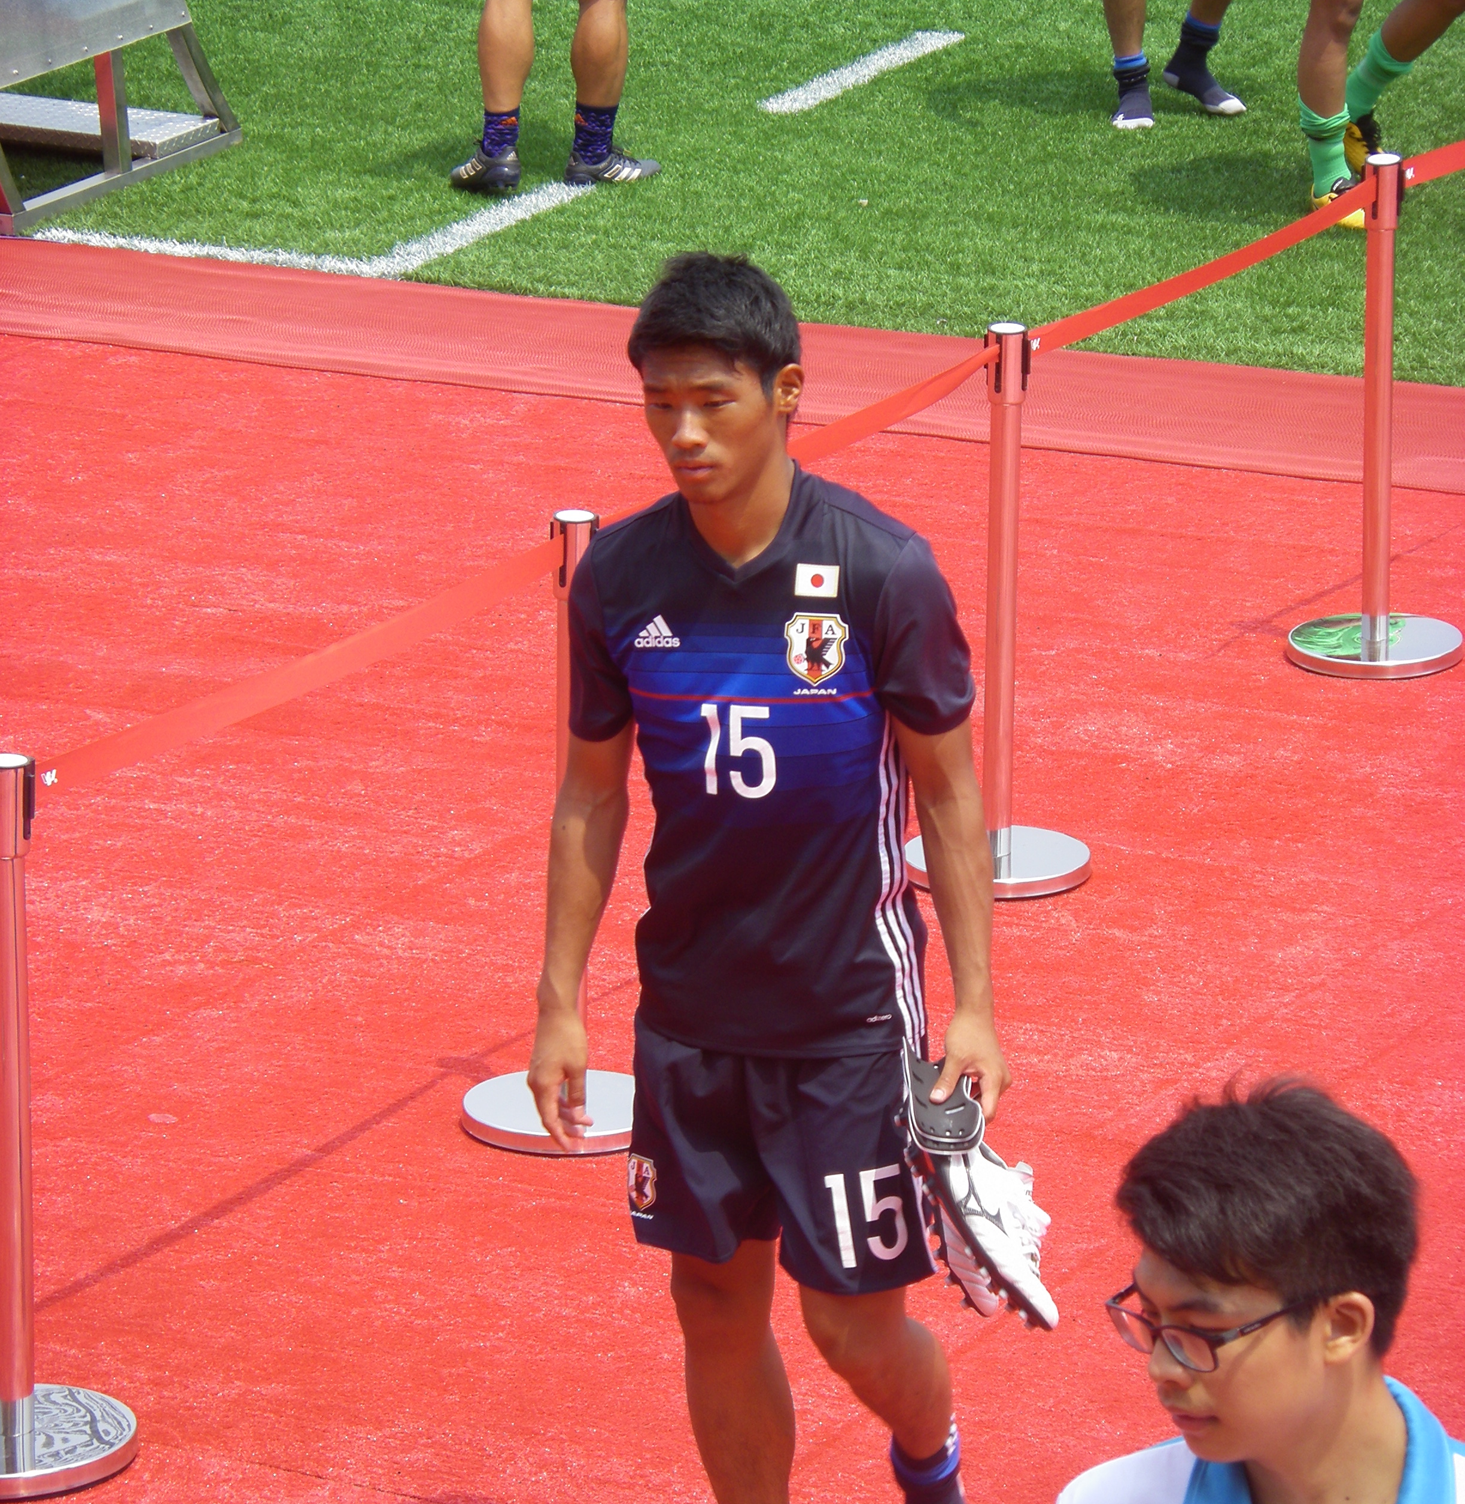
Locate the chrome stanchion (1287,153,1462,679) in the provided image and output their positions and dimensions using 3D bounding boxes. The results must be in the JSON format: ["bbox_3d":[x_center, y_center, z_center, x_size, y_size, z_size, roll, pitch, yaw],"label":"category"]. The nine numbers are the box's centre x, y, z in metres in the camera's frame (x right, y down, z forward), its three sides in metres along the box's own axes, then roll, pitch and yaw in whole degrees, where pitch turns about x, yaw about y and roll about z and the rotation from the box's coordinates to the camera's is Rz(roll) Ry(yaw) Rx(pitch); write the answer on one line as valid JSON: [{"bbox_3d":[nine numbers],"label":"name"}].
[{"bbox_3d":[1.206,-0.631,13.347,0.320,0.938,0.320,1,16,0],"label":"chrome stanchion"}]

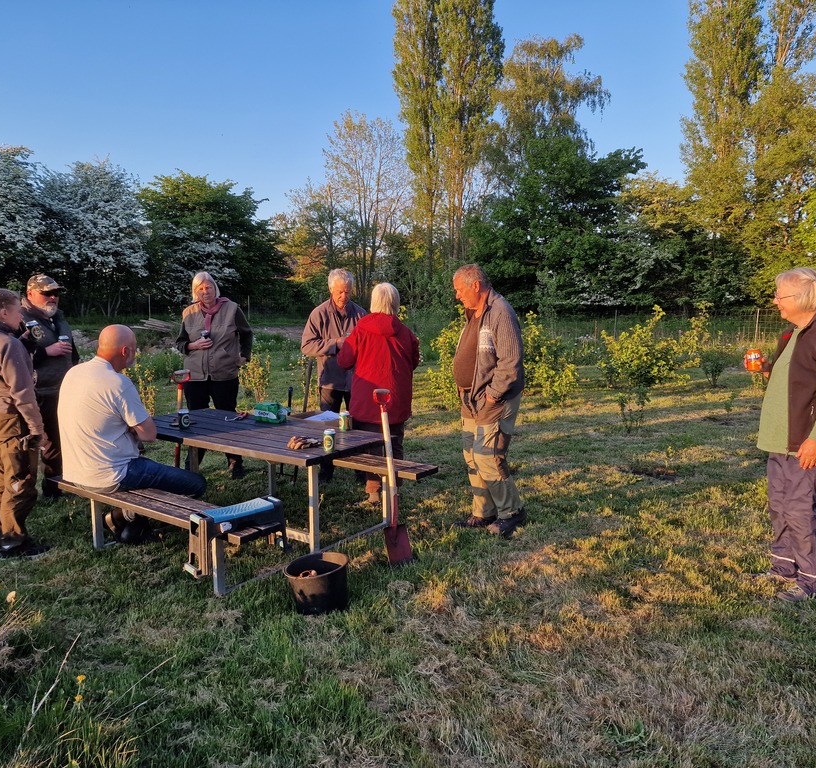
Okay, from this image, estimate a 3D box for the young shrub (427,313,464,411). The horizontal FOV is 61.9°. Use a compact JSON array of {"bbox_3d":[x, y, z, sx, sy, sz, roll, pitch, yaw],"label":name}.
[{"bbox_3d":[0.682,-0.345,9.185,0.920,1.369,0.850,-1,8,0],"label":"young shrub"}]

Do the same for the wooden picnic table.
[{"bbox_3d":[-1.061,0.662,4.569,1.843,0.716,0.758,5,9,36],"label":"wooden picnic table"}]

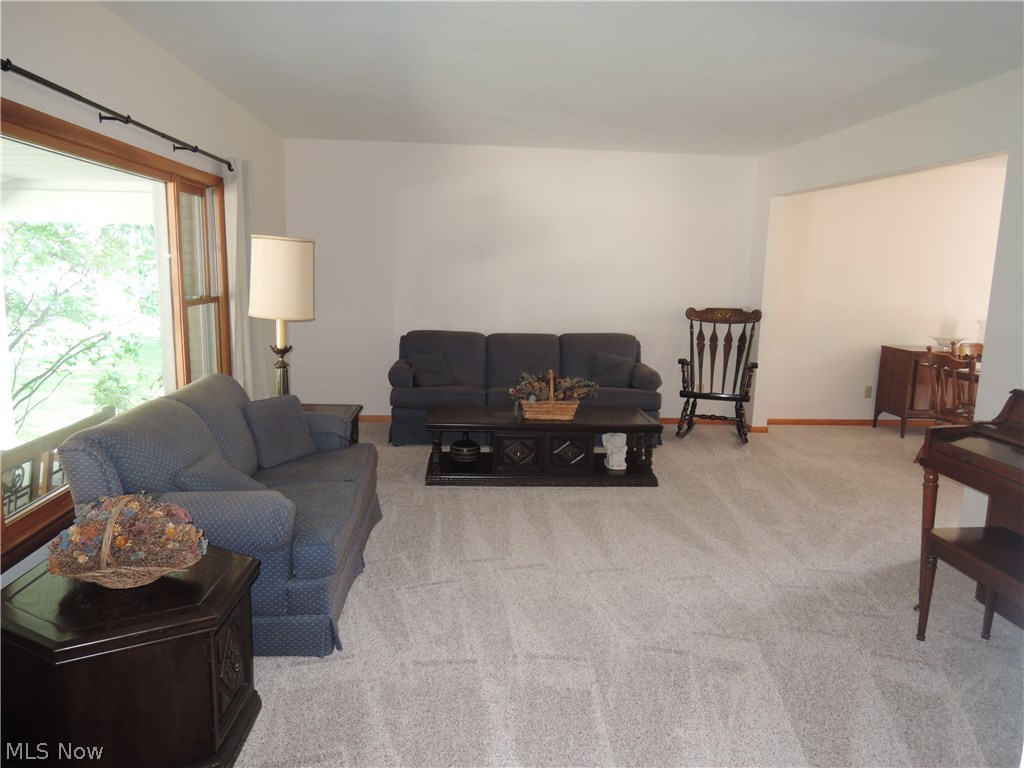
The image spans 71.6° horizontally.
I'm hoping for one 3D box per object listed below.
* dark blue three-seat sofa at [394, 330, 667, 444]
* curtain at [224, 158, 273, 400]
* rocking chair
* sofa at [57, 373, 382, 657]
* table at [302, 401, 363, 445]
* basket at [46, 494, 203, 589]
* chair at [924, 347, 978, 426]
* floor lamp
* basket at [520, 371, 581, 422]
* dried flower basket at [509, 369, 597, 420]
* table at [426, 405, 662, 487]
[{"bbox_3d":[0.098,0.007,6.013,2.180,0.870,0.860,0,10,-5],"label":"dark blue three-seat sofa"},{"bbox_3d":[-1.751,-0.420,4.752,0.130,2.040,0.480,0,10,-5],"label":"curtain"},{"bbox_3d":[1.767,-0.110,6.170,0.640,1.110,0.760,4,10,16],"label":"rocking chair"},{"bbox_3d":[-1.159,0.432,3.225,0.970,0.880,1.500,0,10,-5],"label":"sofa"},{"bbox_3d":[-1.276,0.433,4.324,0.680,0.520,0.560,0,10,-5],"label":"table"},{"bbox_3d":[-1.139,0.443,2.139,0.440,0.230,0.320,-1,10,-16],"label":"basket"},{"bbox_3d":[3.370,0.179,5.322,0.540,0.890,0.480,0,10,-5],"label":"chair"},{"bbox_3d":[-1.348,-0.337,4.188,0.390,1.050,0.390,0,10,-5],"label":"floor lamp"},{"bbox_3d":[0.276,0.059,4.835,0.385,0.330,0.250,0,10,-5],"label":"basket"},{"bbox_3d":[0.290,0.060,4.837,0.600,0.330,0.310,0,10,-5],"label":"dried flower basket"},{"bbox_3d":[0.202,0.420,4.906,1.540,0.415,0.630,0,10,-5],"label":"table"}]

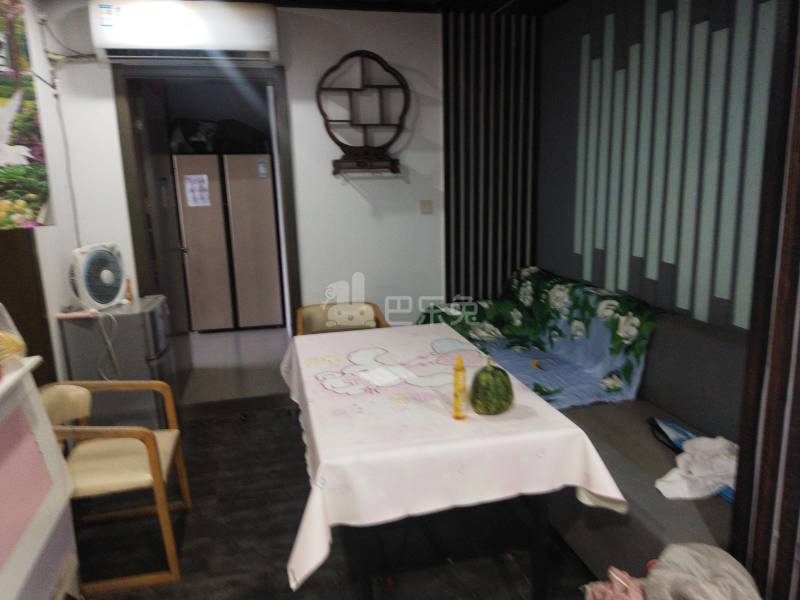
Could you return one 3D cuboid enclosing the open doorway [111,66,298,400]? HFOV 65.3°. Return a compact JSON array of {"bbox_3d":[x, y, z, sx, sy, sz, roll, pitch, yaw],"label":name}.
[{"bbox_3d":[-1.232,-0.404,4.224,1.055,2.215,0.200,-4,11,-12],"label":"open doorway"}]

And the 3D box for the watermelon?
[{"bbox_3d":[0.289,0.263,1.971,0.138,0.172,0.138,-1,11,0],"label":"watermelon"}]

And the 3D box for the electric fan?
[{"bbox_3d":[-1.724,-0.142,3.496,0.155,0.360,0.335,3,12,21],"label":"electric fan"}]

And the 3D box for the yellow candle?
[{"bbox_3d":[0.181,0.266,1.901,0.042,0.198,0.042,-1,11,0],"label":"yellow candle"}]

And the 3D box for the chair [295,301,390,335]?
[{"bbox_3d":[-0.312,0.429,3.672,0.565,0.745,0.510,-4,11,-10],"label":"chair"}]

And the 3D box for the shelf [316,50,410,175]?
[{"bbox_3d":[-0.233,-1.231,4.143,0.628,0.793,0.120,-4,11,-12],"label":"shelf"}]

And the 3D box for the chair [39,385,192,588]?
[{"bbox_3d":[-1.169,0.668,2.518,0.548,0.745,0.566,-4,11,-12],"label":"chair"}]

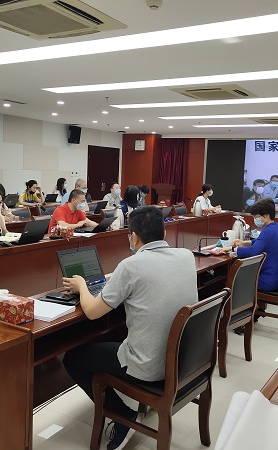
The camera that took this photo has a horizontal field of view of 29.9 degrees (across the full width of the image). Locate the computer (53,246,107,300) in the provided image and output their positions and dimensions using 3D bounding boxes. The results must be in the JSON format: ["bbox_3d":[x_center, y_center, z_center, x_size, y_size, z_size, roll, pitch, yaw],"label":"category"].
[{"bbox_3d":[-0.236,0.262,2.988,0.310,0.225,0.350,6,7,34],"label":"computer"}]

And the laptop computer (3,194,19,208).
[{"bbox_3d":[-2.141,-0.398,8.683,0.280,0.220,0.340,6,7,31],"label":"laptop computer"}]

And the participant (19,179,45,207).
[{"bbox_3d":[-1.893,-0.212,9.406,0.660,1.220,0.500,6,7,31],"label":"participant"}]

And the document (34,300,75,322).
[{"bbox_3d":[-0.478,0.406,2.504,0.300,0.028,0.215,6,7,31],"label":"document"}]

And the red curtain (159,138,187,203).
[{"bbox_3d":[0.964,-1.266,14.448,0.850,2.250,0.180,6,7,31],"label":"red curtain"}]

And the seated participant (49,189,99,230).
[{"bbox_3d":[-0.706,0.180,6.021,0.680,1.250,0.560,6,7,31],"label":"seated participant"}]

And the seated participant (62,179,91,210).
[{"bbox_3d":[-0.910,-0.076,8.230,0.680,1.280,0.540,6,7,31],"label":"seated participant"}]

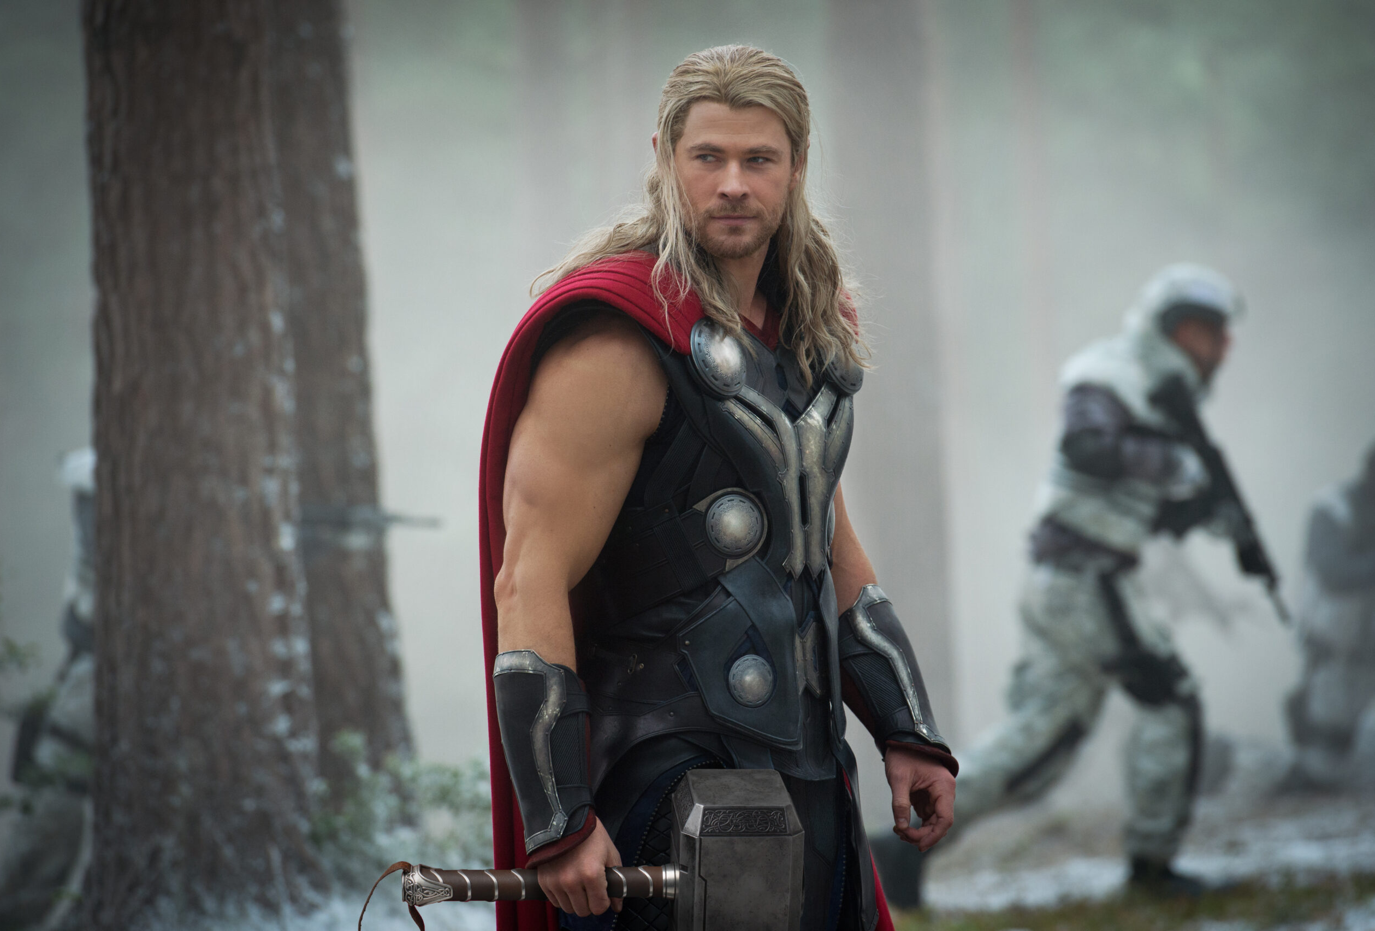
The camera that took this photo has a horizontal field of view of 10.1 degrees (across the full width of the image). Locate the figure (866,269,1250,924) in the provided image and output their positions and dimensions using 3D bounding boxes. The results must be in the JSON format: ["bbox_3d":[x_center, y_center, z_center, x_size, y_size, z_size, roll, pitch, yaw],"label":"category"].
[{"bbox_3d":[0.959,0.304,19.800,0.970,1.640,0.580,0,2,-7],"label":"figure"}]

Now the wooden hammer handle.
[{"bbox_3d":[-0.172,0.493,9.150,0.335,0.050,0.050,-1,0,-12],"label":"wooden hammer handle"}]

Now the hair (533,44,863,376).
[{"bbox_3d":[0.013,-0.306,9.330,0.395,0.400,0.300,0,2,-7],"label":"hair"}]

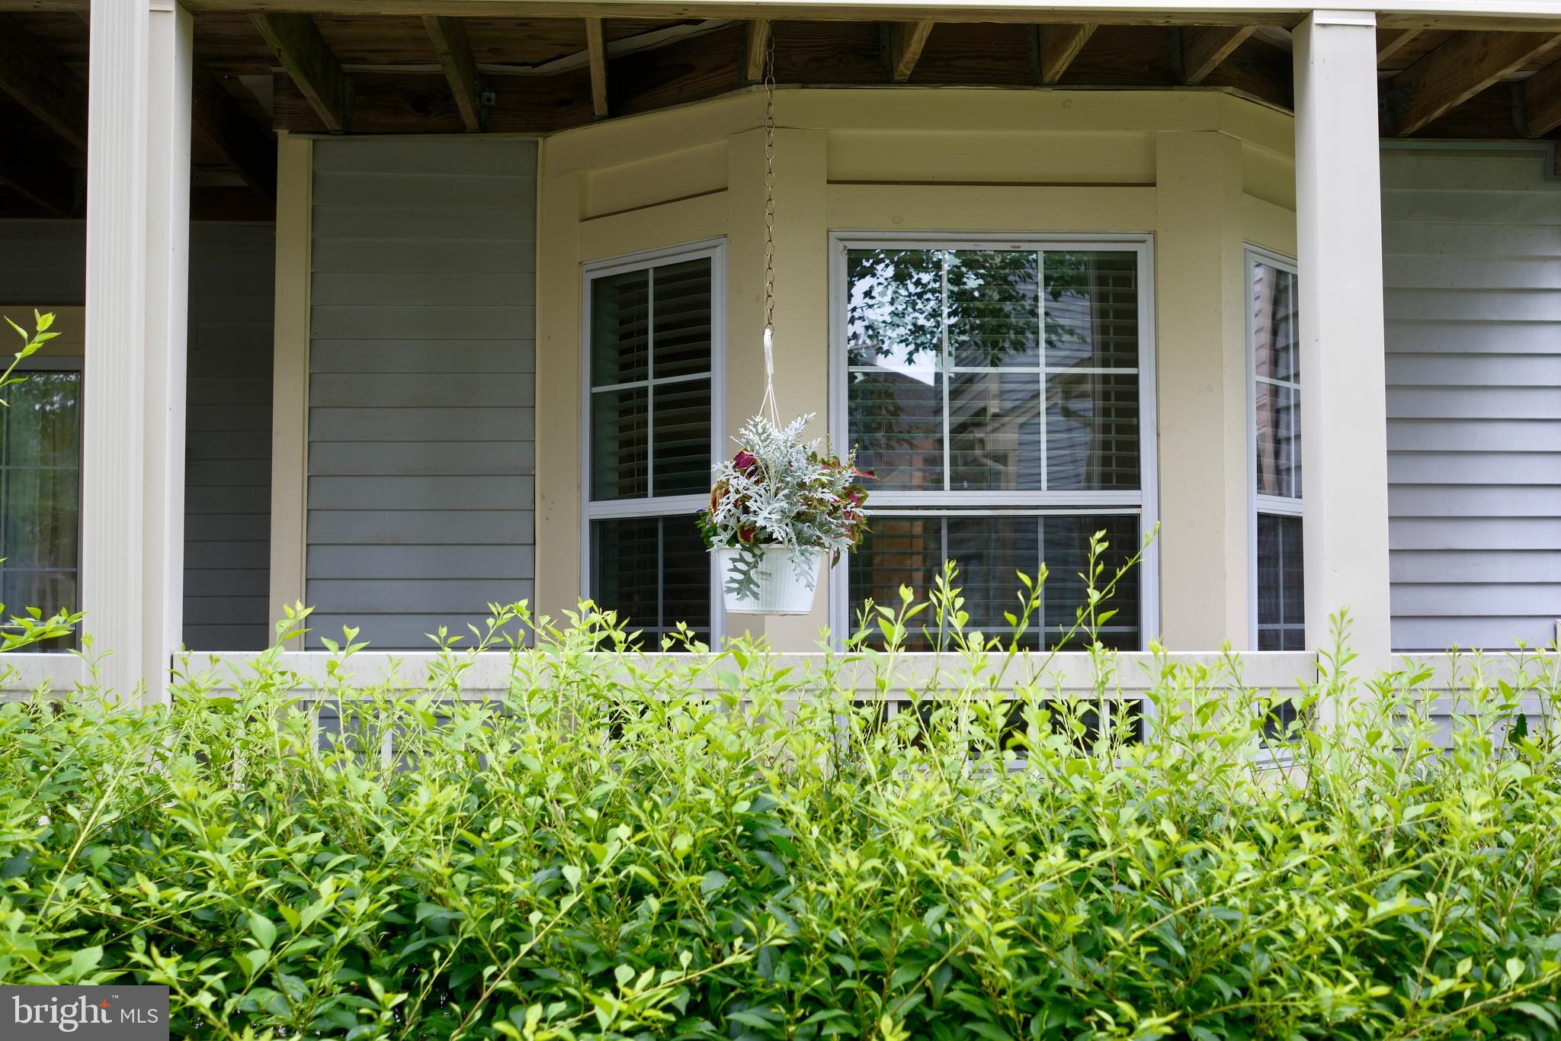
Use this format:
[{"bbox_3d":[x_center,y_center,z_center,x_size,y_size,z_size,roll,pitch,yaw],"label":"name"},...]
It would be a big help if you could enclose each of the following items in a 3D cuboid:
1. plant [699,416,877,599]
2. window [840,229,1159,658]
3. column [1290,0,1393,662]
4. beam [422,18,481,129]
[{"bbox_3d":[0.011,-0.030,3.815,0.365,0.395,0.340,0,-3,-4],"label":"plant"},{"bbox_3d":[0.595,-0.063,4.906,0.892,1.455,0.080,0,-3,-4],"label":"window"},{"bbox_3d":[1.154,0.039,3.646,0.130,2.150,0.130,0,-3,-4],"label":"column"},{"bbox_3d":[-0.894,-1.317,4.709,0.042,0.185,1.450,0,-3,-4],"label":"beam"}]

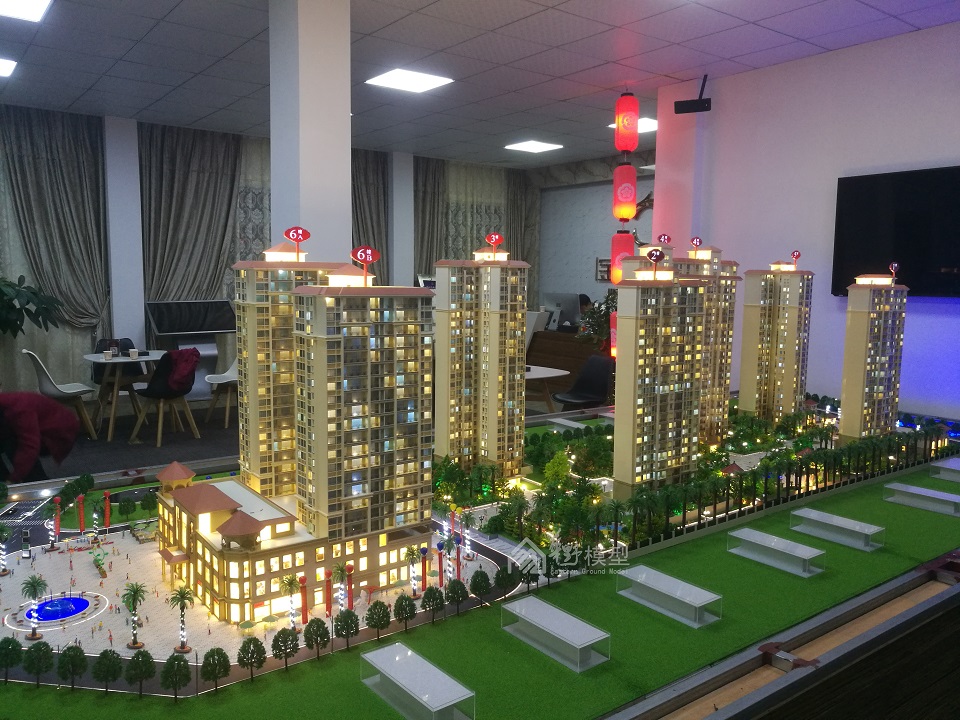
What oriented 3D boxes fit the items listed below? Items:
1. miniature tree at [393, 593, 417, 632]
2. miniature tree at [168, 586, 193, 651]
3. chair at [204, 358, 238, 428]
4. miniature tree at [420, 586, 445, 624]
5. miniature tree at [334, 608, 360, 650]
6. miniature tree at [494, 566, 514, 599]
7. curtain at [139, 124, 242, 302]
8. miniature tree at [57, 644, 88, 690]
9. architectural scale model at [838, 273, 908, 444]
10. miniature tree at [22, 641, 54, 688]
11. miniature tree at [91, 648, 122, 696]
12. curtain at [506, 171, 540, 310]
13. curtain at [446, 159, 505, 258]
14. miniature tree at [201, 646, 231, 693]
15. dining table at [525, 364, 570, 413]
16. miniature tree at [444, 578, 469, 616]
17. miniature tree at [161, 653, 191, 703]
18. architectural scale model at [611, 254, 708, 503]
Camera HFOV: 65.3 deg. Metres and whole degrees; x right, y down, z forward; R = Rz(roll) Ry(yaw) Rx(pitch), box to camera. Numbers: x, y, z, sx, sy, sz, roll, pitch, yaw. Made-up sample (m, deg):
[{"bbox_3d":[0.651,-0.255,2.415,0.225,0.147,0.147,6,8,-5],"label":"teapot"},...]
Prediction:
[{"bbox_3d":[-0.191,0.655,1.928,0.059,0.101,0.059,1,6,0],"label":"miniature tree"},{"bbox_3d":[-0.736,0.640,1.844,0.061,0.169,0.061,-4,8,-37],"label":"miniature tree"},{"bbox_3d":[-2.508,0.248,7.708,0.530,0.820,0.480,-6,9,-44],"label":"chair"},{"bbox_3d":[-0.123,0.645,1.967,0.064,0.102,0.064,1,7,0],"label":"miniature tree"},{"bbox_3d":[-0.331,0.672,1.870,0.062,0.108,0.062,1,7,0],"label":"miniature tree"},{"bbox_3d":[0.070,0.629,2.113,0.056,0.093,0.056,1,6,0],"label":"miniature tree"},{"bbox_3d":[-3.342,-1.126,8.822,1.200,3.050,0.180,-4,8,-37],"label":"curtain"},{"bbox_3d":[-0.890,0.674,1.634,0.064,0.101,0.064,-4,8,-37],"label":"miniature tree"},{"bbox_3d":[2.134,0.011,4.081,0.450,0.945,0.155,-4,8,-37],"label":"architectural scale model"},{"bbox_3d":[-0.971,0.670,1.644,0.064,0.103,0.064,-4,8,-37],"label":"miniature tree"},{"bbox_3d":[-0.830,0.691,1.664,0.063,0.107,0.063,-4,8,-37],"label":"miniature tree"},{"bbox_3d":[0.683,-1.431,11.874,0.720,3.050,0.180,-4,8,-37],"label":"curtain"},{"bbox_3d":[-0.057,-1.371,11.233,1.200,3.080,0.140,-4,8,-37],"label":"curtain"},{"bbox_3d":[-0.581,0.683,1.645,0.060,0.102,0.060,-4,8,-37],"label":"miniature tree"},{"bbox_3d":[0.301,0.465,6.687,0.800,0.745,0.800,-4,8,-37],"label":"dining table"},{"bbox_3d":[-0.060,0.640,2.017,0.064,0.101,0.064,1,7,0],"label":"miniature tree"},{"bbox_3d":[-0.649,0.680,1.599,0.064,0.104,0.064,-4,8,-37],"label":"miniature tree"},{"bbox_3d":[0.764,0.070,3.185,0.430,1.030,0.155,-4,8,-37],"label":"architectural scale model"}]

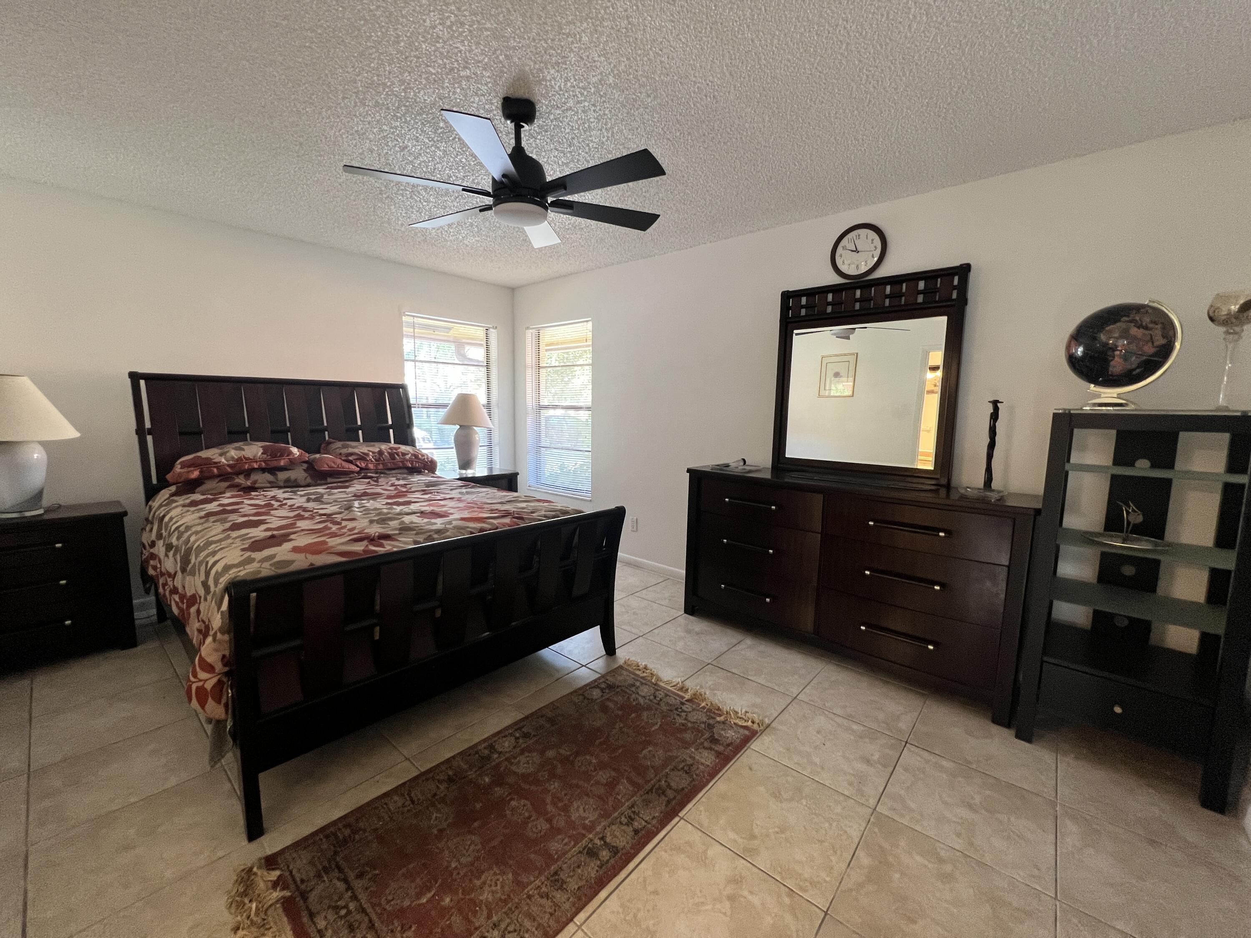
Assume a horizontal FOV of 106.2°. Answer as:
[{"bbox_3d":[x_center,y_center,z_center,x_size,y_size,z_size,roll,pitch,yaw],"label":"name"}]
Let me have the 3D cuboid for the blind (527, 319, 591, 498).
[{"bbox_3d":[-0.679,-0.608,4.795,0.980,1.680,0.050,6,8,41],"label":"blind"}]

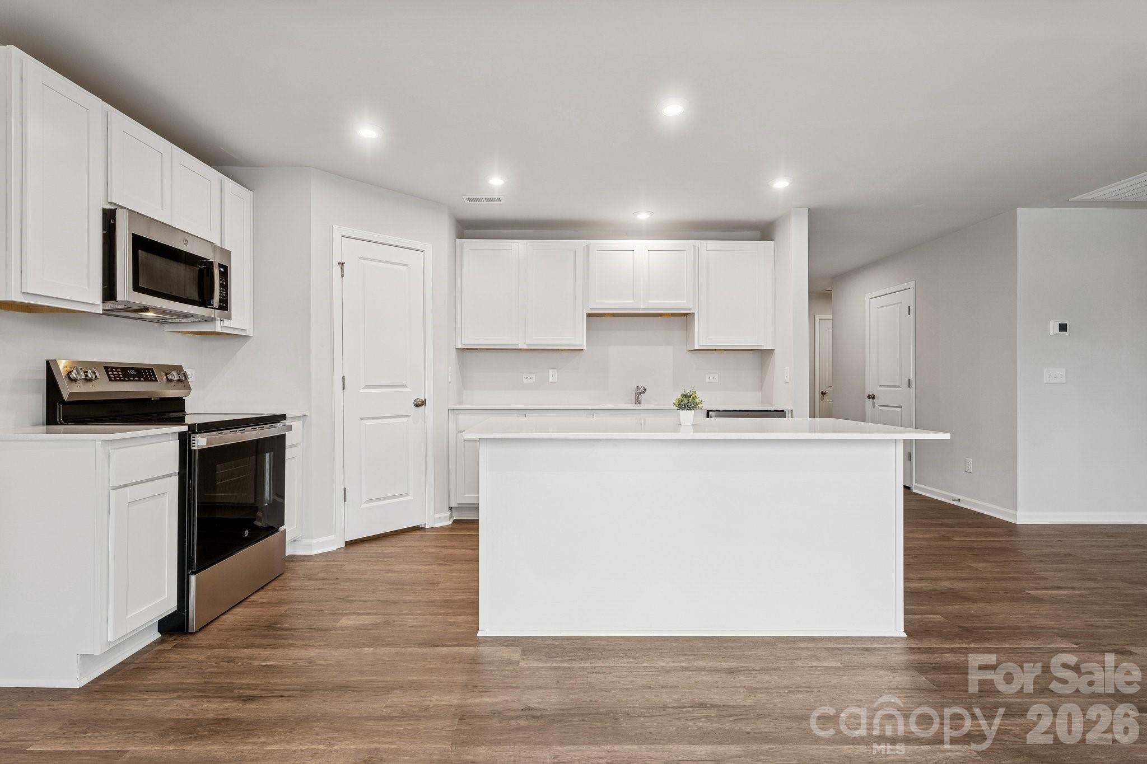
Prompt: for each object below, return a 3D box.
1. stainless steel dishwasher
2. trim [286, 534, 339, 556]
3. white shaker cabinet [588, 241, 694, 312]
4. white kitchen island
[{"bbox_3d":[1.385,0.680,4.360,0.610,0.860,0.600,0,0,0],"label":"stainless steel dishwasher"},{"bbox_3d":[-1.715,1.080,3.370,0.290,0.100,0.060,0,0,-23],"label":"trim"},{"bbox_3d":[0.560,-0.881,4.399,0.906,0.606,0.324,0,0,-1],"label":"white shaker cabinet"},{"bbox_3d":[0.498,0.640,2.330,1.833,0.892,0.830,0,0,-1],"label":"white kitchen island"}]

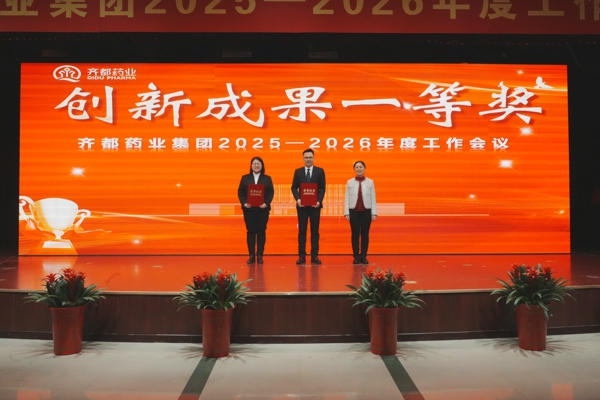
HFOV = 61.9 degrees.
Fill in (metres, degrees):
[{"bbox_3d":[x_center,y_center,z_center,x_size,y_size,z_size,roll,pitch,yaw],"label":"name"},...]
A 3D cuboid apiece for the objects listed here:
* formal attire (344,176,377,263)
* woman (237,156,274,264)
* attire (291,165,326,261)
[{"bbox_3d":[0.940,0.283,7.690,0.510,1.290,0.270,0,0,-1],"label":"formal attire"},{"bbox_3d":[-0.666,0.158,7.650,0.550,1.635,0.360,0,0,-2],"label":"woman"},{"bbox_3d":[0.134,0.190,7.670,0.530,1.440,0.320,0,0,-1],"label":"attire"}]

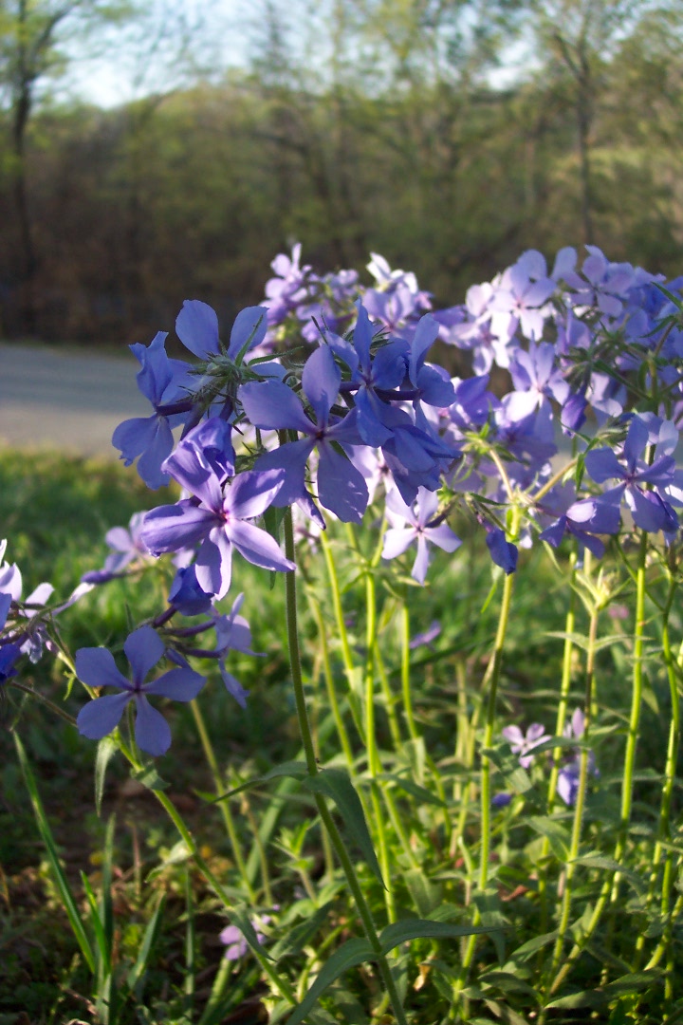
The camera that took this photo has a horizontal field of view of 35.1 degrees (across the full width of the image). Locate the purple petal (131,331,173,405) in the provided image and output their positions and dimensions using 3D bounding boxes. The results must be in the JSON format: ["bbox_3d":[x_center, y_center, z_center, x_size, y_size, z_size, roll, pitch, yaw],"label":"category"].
[{"bbox_3d":[-0.046,-0.035,0.265,0.006,0.018,0.012,0,5,39],"label":"purple petal"}]

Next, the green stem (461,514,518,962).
[{"bbox_3d":[0.050,0.082,0.370,0.008,0.170,0.006,4,10,0],"label":"green stem"}]

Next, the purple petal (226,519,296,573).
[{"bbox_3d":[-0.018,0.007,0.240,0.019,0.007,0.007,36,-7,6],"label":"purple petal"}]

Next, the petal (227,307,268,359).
[{"bbox_3d":[-0.024,-0.046,0.275,0.009,0.015,0.006,25,0,-3],"label":"petal"}]

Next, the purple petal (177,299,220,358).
[{"bbox_3d":[-0.034,-0.046,0.270,0.011,0.016,0.004,-23,16,7],"label":"purple petal"}]

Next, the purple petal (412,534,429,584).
[{"bbox_3d":[0.031,0.018,0.420,0.007,0.020,0.006,1,-9,11],"label":"purple petal"}]

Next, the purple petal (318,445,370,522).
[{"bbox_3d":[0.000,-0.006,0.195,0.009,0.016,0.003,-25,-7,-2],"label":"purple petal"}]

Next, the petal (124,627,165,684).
[{"bbox_3d":[-0.056,0.040,0.300,0.011,0.016,0.004,8,0,3],"label":"petal"}]

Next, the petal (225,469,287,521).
[{"bbox_3d":[-0.020,-0.004,0.250,0.017,0.009,0.005,-33,2,8],"label":"petal"}]

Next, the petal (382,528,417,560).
[{"bbox_3d":[0.021,0.010,0.385,0.015,0.008,0.003,-36,-7,-4],"label":"petal"}]

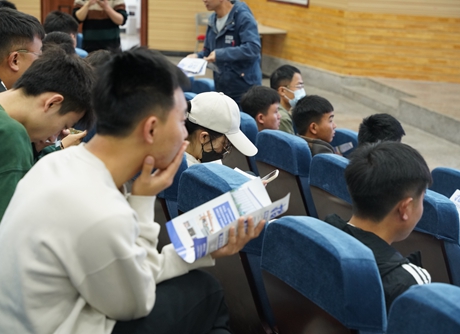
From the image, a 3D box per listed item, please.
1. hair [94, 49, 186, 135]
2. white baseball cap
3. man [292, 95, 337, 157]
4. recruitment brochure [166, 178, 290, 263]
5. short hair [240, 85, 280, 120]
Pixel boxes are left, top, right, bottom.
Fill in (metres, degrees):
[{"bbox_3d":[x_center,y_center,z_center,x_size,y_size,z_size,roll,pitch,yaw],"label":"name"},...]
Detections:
[{"bbox_3d":[-0.199,-0.168,2.070,0.205,0.190,0.175,-10,18,-24],"label":"hair"},{"bbox_3d":[-0.022,-0.149,3.180,0.265,0.150,0.175,29,1,-27],"label":"white baseball cap"},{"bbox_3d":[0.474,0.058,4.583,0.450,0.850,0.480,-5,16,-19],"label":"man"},{"bbox_3d":[-0.003,0.121,2.100,0.280,0.112,0.075,-26,-4,-35],"label":"recruitment brochure"},{"bbox_3d":[0.159,-0.328,4.850,0.200,0.180,0.175,-7,16,-23],"label":"short hair"}]

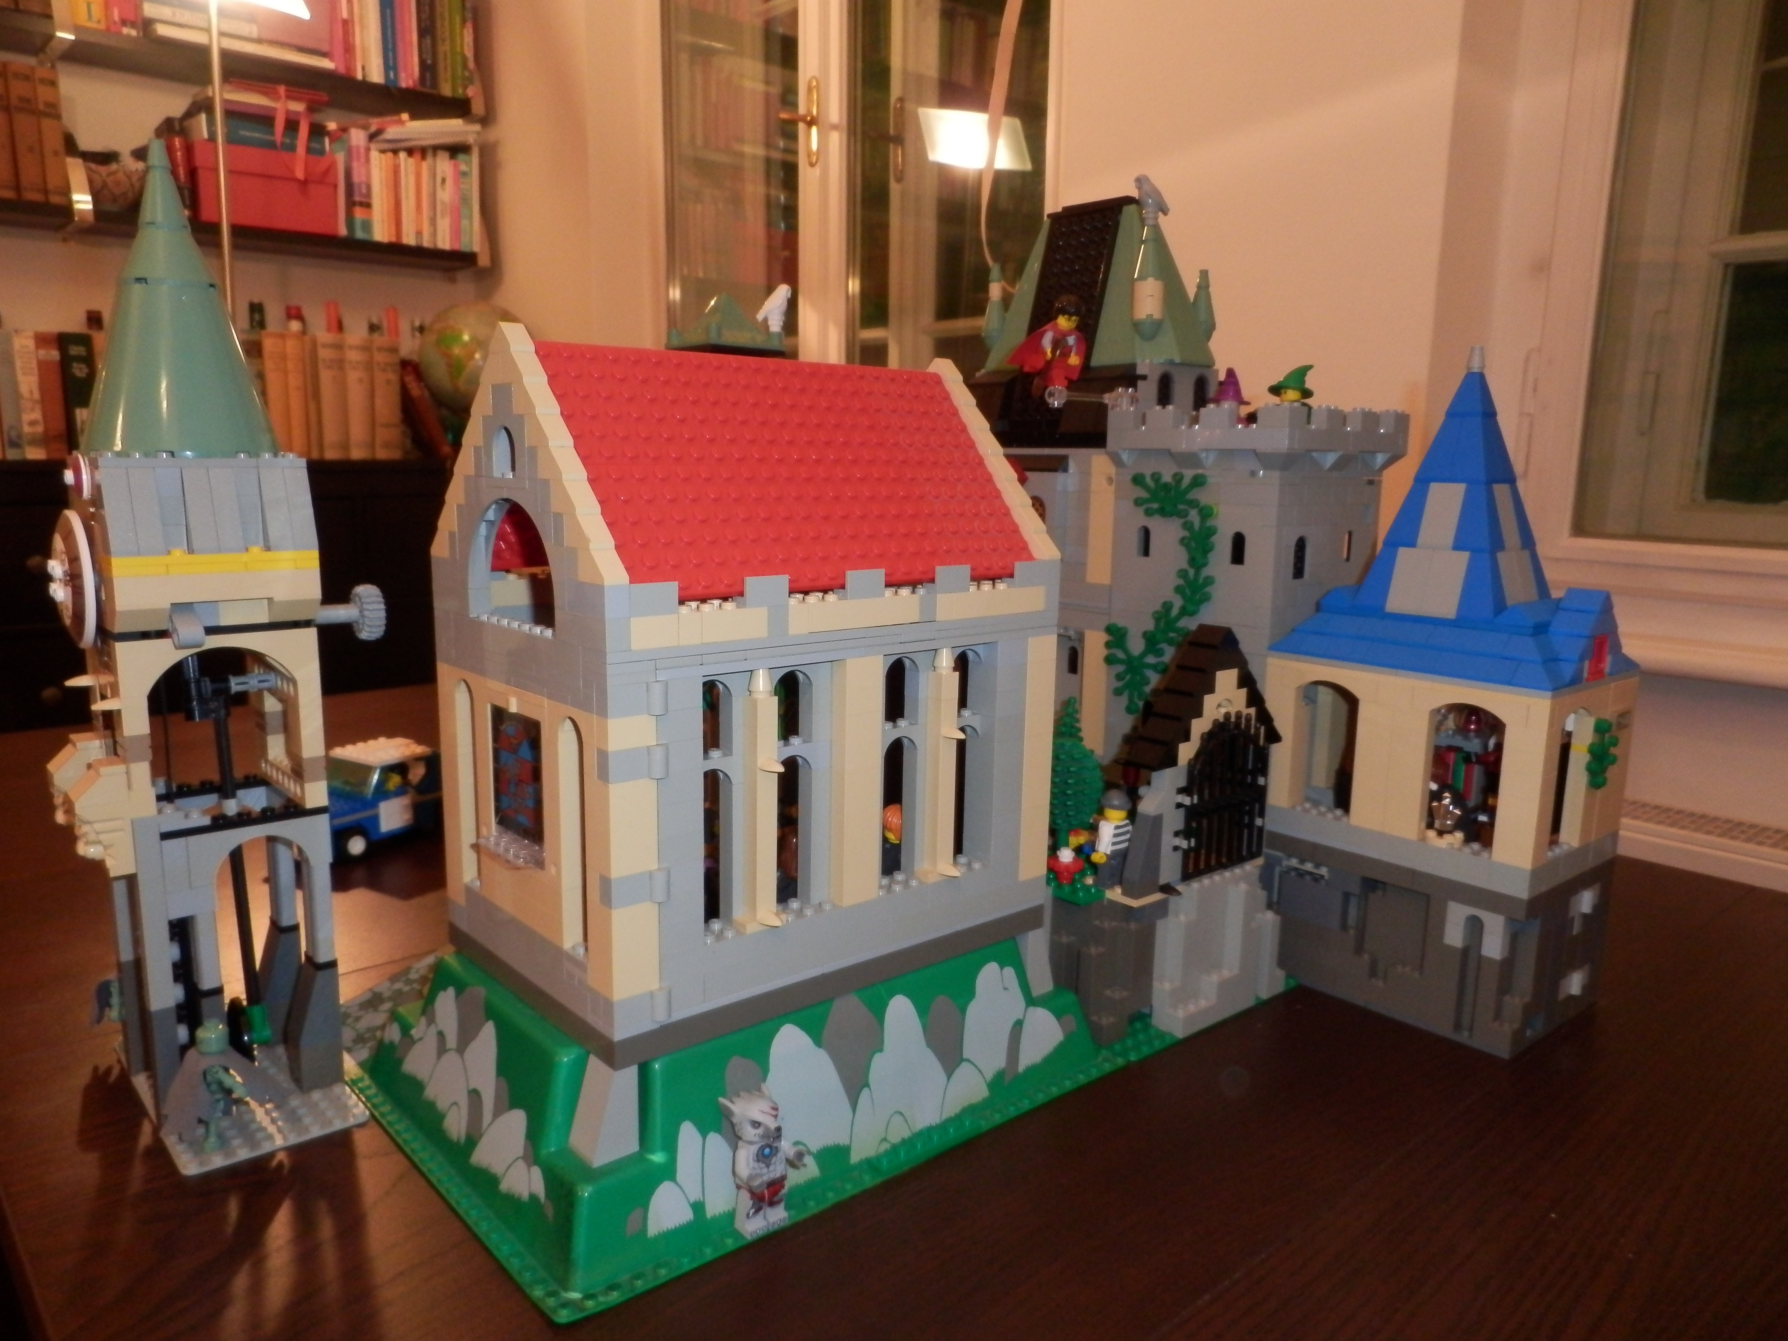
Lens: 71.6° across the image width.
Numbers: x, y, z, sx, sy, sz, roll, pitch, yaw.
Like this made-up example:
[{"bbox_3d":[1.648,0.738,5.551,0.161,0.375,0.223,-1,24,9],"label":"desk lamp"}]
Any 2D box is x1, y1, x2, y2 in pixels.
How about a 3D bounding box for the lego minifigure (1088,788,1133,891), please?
[{"bbox_3d":[0.096,0.072,0.540,0.024,0.042,0.013,-7,12,-40],"label":"lego minifigure"}]

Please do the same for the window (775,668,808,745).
[{"bbox_3d":[-0.036,0.012,0.413,0.016,0.026,0.007,-7,12,-40],"label":"window"}]

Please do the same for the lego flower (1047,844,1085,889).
[{"bbox_3d":[0.074,0.085,0.535,0.015,0.017,0.015,1,9,0],"label":"lego flower"}]

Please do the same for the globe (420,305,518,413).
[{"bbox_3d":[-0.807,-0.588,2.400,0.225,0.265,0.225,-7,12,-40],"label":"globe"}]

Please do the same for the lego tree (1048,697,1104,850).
[{"bbox_3d":[0.077,0.049,0.559,0.033,0.074,0.033,1,10,0],"label":"lego tree"}]

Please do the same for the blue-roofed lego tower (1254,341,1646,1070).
[{"bbox_3d":[0.258,0.004,0.575,0.097,0.298,0.131,-7,12,-40],"label":"blue-roofed lego tower"}]

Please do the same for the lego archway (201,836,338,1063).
[{"bbox_3d":[-0.234,0.107,0.462,0.048,0.103,0.015,-7,12,-40],"label":"lego archway"}]

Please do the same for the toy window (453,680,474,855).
[{"bbox_3d":[-0.148,0.038,0.442,0.008,0.073,0.016,-7,13,-41],"label":"toy window"}]

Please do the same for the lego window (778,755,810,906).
[{"bbox_3d":[-0.037,0.054,0.420,0.016,0.054,0.008,-7,13,-41],"label":"lego window"}]

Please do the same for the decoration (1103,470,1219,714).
[{"bbox_3d":[0.131,-0.037,0.626,0.014,0.126,0.068,-7,12,-40],"label":"decoration"}]

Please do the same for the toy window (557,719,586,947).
[{"bbox_3d":[-0.096,0.051,0.383,0.008,0.076,0.016,-7,13,-41],"label":"toy window"}]

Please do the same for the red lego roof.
[{"bbox_3d":[-0.051,-0.074,0.454,0.176,0.080,0.130,-7,13,-41],"label":"red lego roof"}]

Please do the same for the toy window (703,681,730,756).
[{"bbox_3d":[-0.060,0.015,0.392,0.016,0.026,0.007,-7,12,-40],"label":"toy window"}]

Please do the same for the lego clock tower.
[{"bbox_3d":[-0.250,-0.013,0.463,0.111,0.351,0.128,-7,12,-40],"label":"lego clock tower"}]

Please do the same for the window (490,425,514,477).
[{"bbox_3d":[-0.120,-0.069,0.393,0.008,0.016,0.016,-7,13,-41],"label":"window"}]

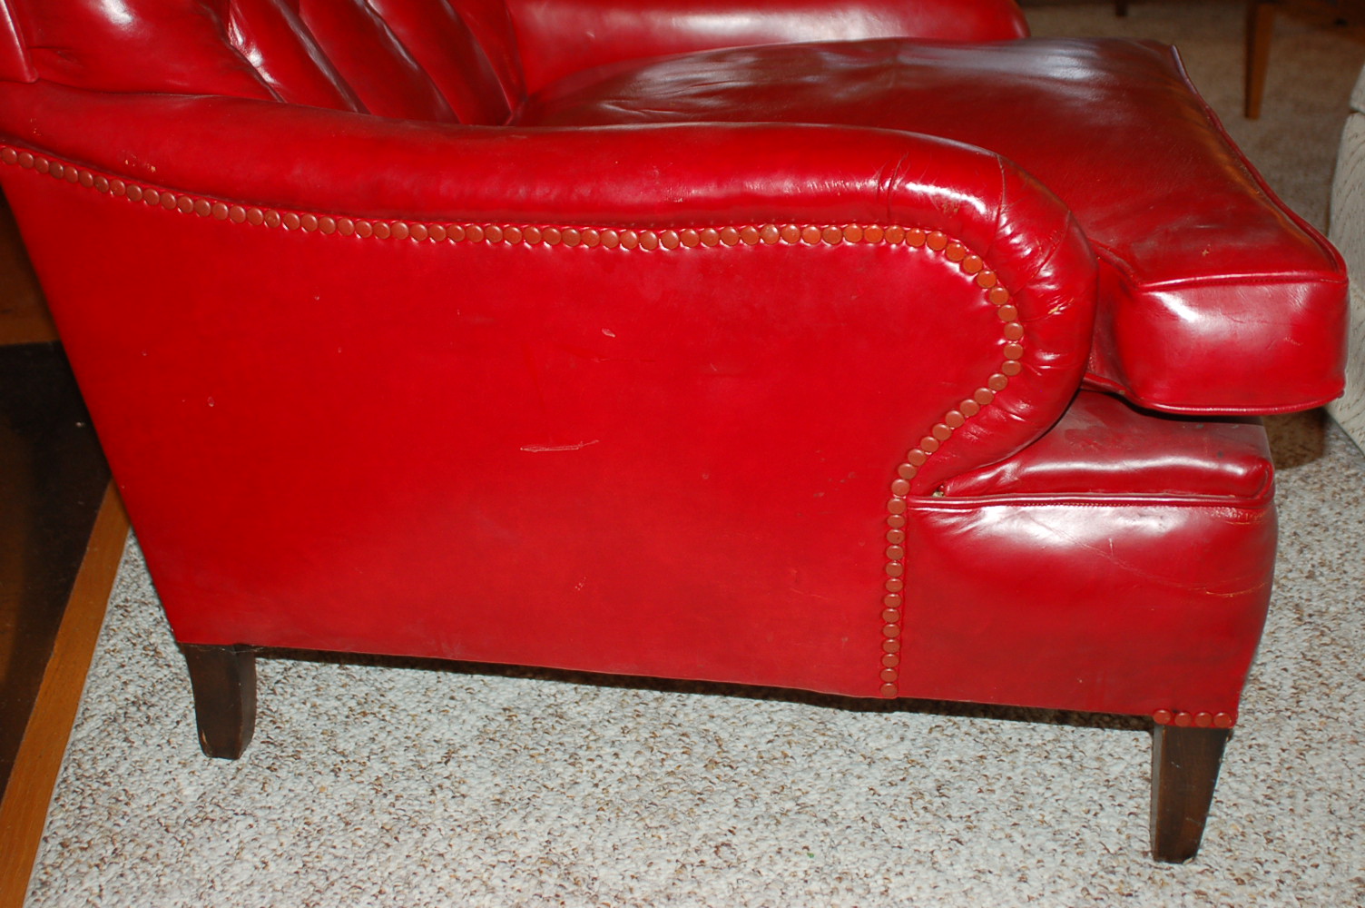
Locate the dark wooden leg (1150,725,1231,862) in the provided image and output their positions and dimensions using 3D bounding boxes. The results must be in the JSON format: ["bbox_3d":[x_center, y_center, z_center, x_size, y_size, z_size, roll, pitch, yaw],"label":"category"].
[{"bbox_3d":[0.351,0.227,1.120,0.045,0.120,0.048,3,26,7],"label":"dark wooden leg"}]

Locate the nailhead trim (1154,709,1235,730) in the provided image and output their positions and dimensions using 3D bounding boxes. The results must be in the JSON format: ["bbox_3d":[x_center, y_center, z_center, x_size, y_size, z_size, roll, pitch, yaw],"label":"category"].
[{"bbox_3d":[0.344,0.179,1.069,0.053,0.015,0.006,3,26,7],"label":"nailhead trim"}]

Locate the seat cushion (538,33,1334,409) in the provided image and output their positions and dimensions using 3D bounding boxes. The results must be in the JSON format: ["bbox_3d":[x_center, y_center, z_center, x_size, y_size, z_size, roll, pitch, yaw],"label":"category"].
[{"bbox_3d":[0.139,-0.223,1.343,0.640,0.115,0.691,0,26,8],"label":"seat cushion"}]

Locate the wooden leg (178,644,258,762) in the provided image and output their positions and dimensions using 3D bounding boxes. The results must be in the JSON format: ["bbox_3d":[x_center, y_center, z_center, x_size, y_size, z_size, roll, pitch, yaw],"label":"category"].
[{"bbox_3d":[-0.348,0.182,1.221,0.045,0.112,0.042,3,26,7],"label":"wooden leg"}]

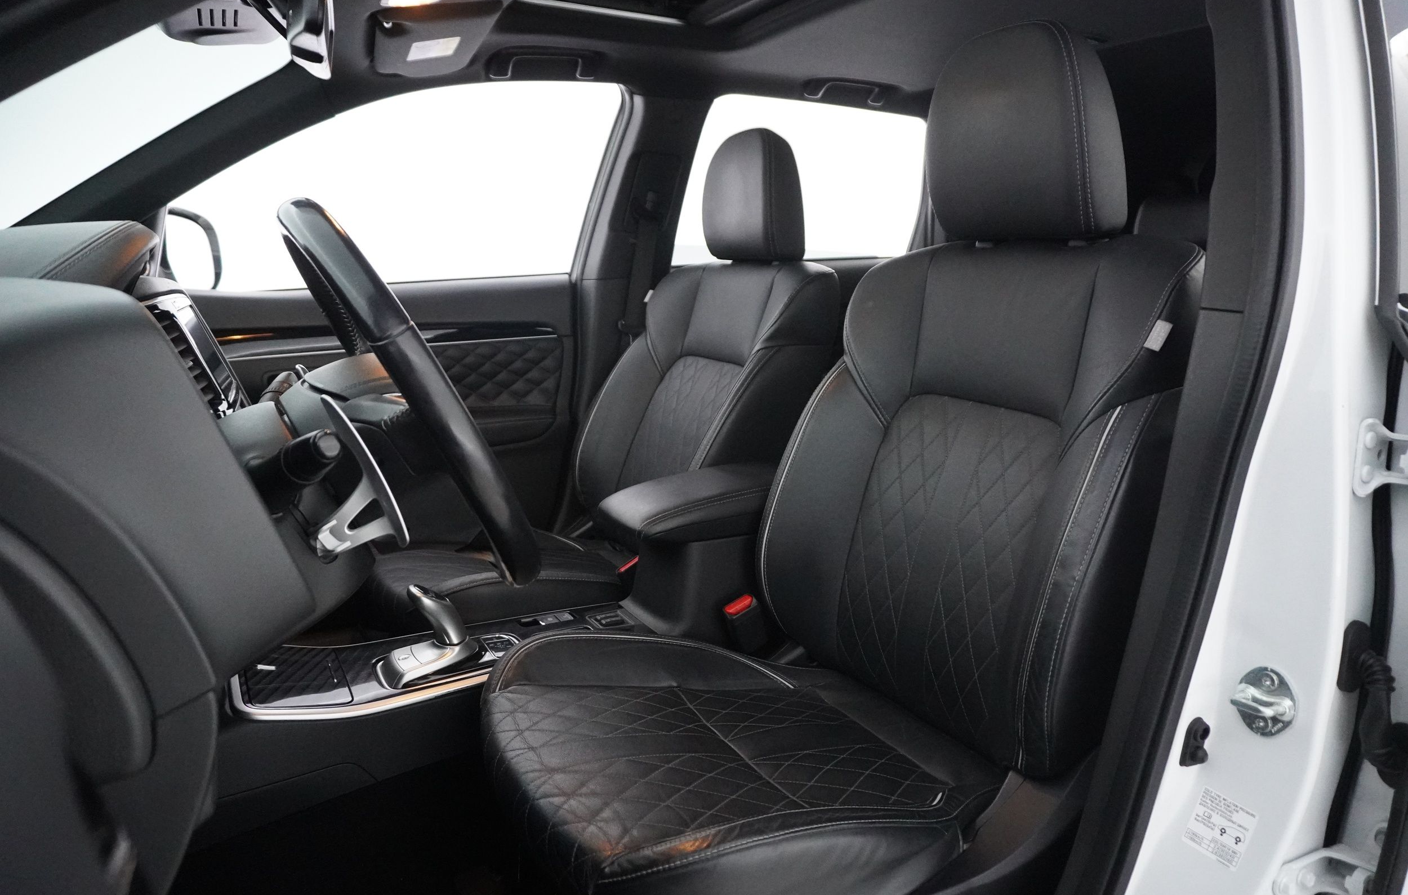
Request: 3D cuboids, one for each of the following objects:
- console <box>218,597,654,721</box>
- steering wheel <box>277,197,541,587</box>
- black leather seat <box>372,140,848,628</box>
[{"bbox_3d":[-0.326,0.246,1.249,0.570,0.130,0.220,-6,11,-25],"label":"console"},{"bbox_3d":[-0.278,-0.024,0.812,0.110,0.375,0.375,-34,22,-17],"label":"steering wheel"},{"bbox_3d":[-0.205,-0.049,1.671,0.790,1.035,0.540,-6,11,-25],"label":"black leather seat"}]

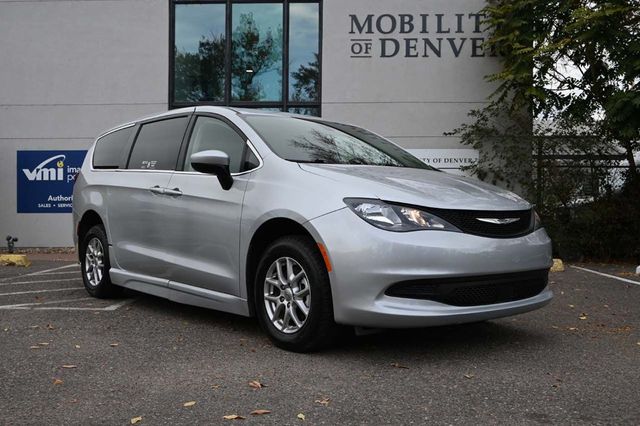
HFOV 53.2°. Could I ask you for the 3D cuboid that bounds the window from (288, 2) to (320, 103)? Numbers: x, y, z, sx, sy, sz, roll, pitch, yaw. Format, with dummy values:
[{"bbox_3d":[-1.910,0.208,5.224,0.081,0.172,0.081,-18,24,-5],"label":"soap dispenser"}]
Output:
[{"bbox_3d":[-0.327,-3.316,13.200,0.617,2.049,0.060,0,0,1],"label":"window"}]

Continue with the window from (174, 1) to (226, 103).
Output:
[{"bbox_3d":[-2.463,-3.307,13.200,1.067,2.033,0.060,0,0,1],"label":"window"}]

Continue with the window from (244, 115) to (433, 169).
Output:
[{"bbox_3d":[0.227,-0.529,5.022,1.500,0.165,1.216,0,27,-41],"label":"window"}]

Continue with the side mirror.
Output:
[{"bbox_3d":[-0.772,-0.308,4.589,0.235,0.285,0.260,0,1,-41],"label":"side mirror"}]

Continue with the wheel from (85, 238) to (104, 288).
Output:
[{"bbox_3d":[-2.175,0.497,6.452,0.190,0.472,0.472,0,1,-41],"label":"wheel"}]

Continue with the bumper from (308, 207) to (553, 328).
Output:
[{"bbox_3d":[0.909,0.316,4.246,2.000,0.735,0.760,0,1,-41],"label":"bumper"}]

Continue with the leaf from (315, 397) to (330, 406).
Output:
[{"bbox_3d":[0.012,0.885,2.986,0.075,0.020,0.075,0,1,0],"label":"leaf"}]

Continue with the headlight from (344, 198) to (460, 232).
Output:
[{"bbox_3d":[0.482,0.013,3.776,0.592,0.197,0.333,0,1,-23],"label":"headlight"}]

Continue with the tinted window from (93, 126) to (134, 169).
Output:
[{"bbox_3d":[-2.050,-0.616,6.330,0.060,0.433,0.952,19,-12,-36],"label":"tinted window"}]

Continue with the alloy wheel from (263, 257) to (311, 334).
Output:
[{"bbox_3d":[-0.142,0.526,4.127,0.190,0.472,0.472,0,1,-41],"label":"alloy wheel"}]

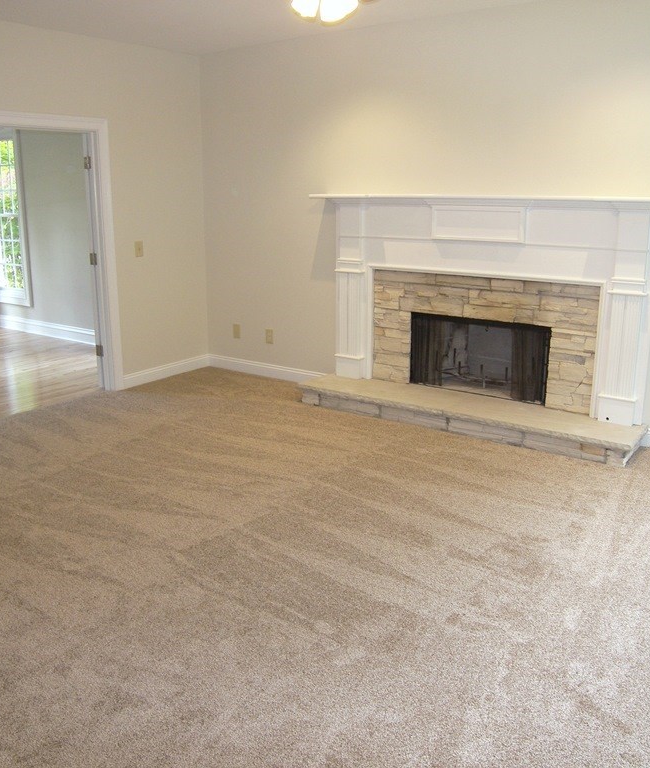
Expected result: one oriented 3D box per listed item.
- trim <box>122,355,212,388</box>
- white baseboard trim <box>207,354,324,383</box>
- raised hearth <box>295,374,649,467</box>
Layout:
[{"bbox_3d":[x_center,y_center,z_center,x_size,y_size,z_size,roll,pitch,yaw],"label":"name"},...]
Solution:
[{"bbox_3d":[-1.383,-0.116,6.297,0.020,0.118,1.017,10,18,34],"label":"trim"},{"bbox_3d":[-0.517,-0.120,6.322,1.366,0.118,0.020,10,18,34],"label":"white baseboard trim"},{"bbox_3d":[0.927,0.210,5.053,2.454,0.141,0.473,10,18,34],"label":"raised hearth"}]

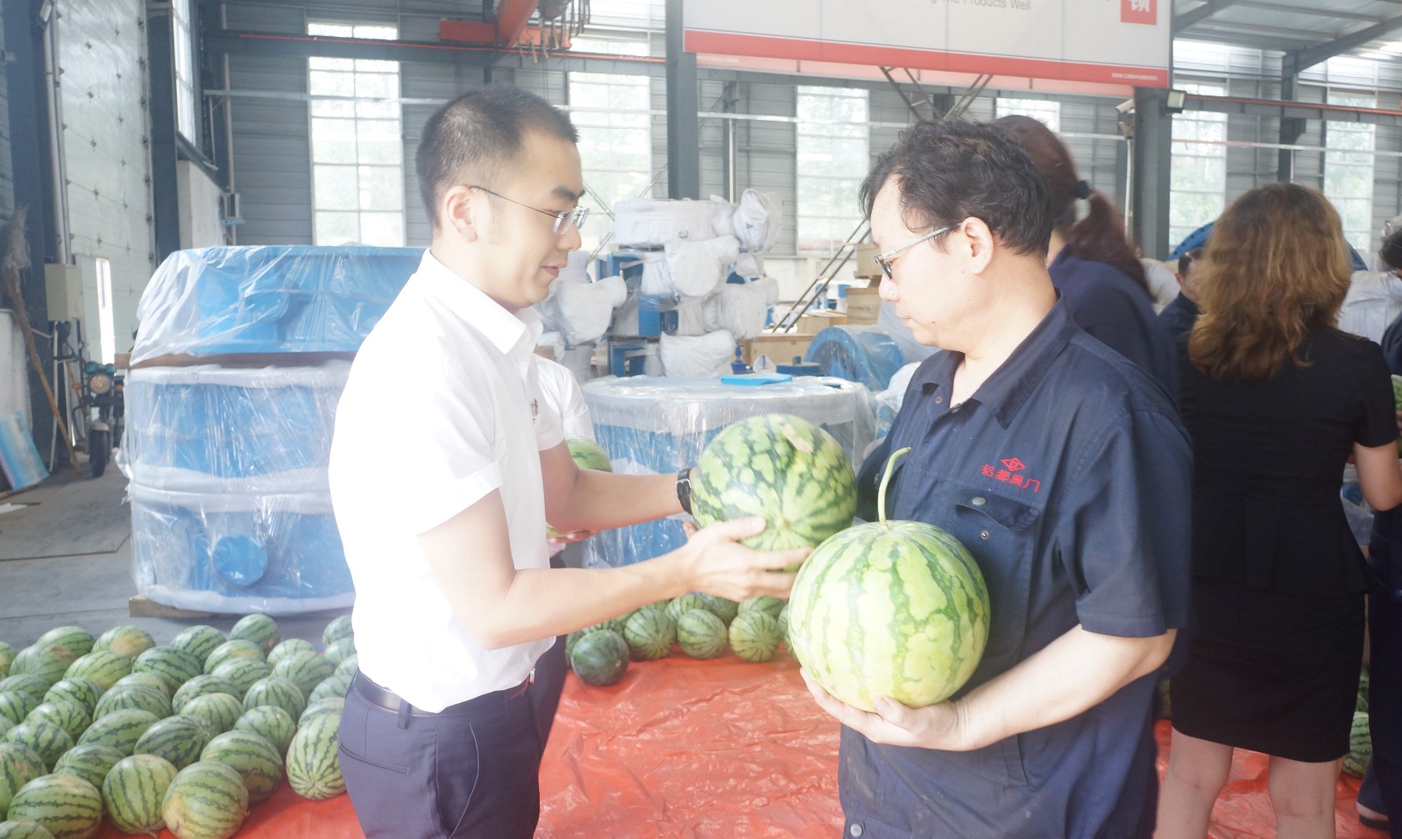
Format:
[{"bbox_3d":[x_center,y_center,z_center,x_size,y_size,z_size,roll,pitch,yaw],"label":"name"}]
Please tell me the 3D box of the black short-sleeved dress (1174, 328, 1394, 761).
[{"bbox_3d":[1.112,0.237,2.050,0.450,0.830,0.280,2,6,27],"label":"black short-sleeved dress"}]

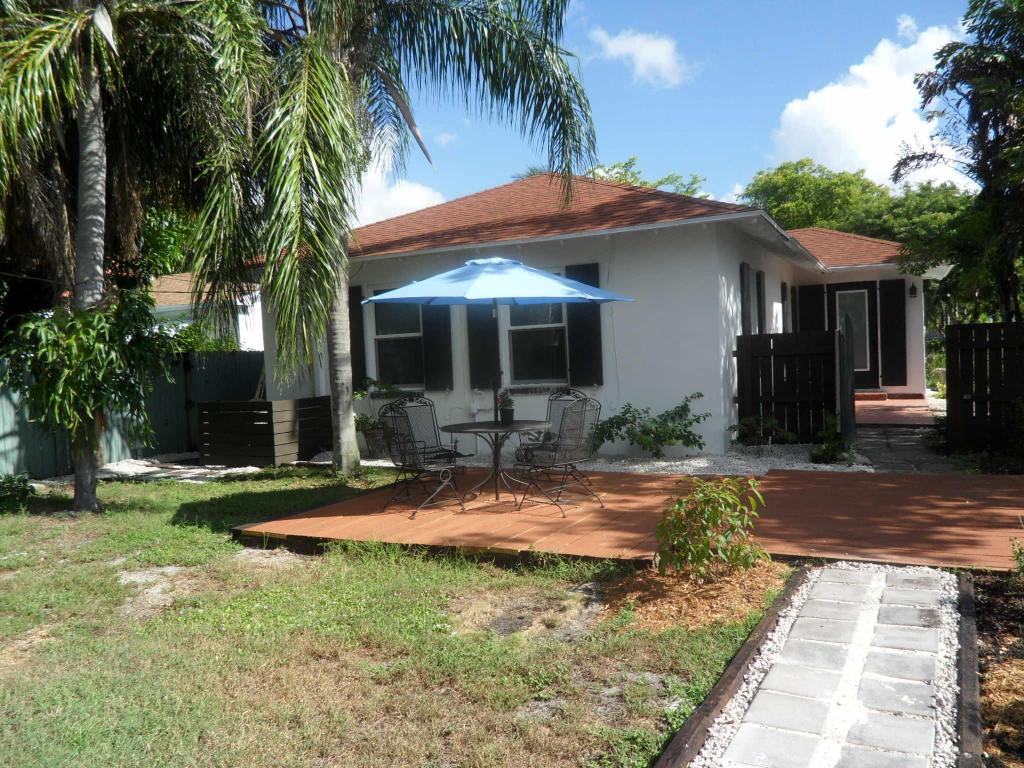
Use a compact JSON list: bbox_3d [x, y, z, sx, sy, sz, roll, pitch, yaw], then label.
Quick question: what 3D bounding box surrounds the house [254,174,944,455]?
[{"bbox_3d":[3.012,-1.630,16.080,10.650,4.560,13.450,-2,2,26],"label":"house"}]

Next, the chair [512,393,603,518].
[{"bbox_3d":[0.415,0.630,7.239,0.580,1.000,0.720,-5,3,-42],"label":"chair"}]

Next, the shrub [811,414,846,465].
[{"bbox_3d":[3.511,0.596,8.837,0.420,0.550,0.420,-2,2,26],"label":"shrub"}]

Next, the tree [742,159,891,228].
[{"bbox_3d":[11.222,-4.188,29.138,6.200,8.020,6.000,-2,2,26],"label":"tree"}]

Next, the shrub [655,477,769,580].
[{"bbox_3d":[1.226,0.904,5.020,0.700,0.660,0.640,-2,2,26],"label":"shrub"}]

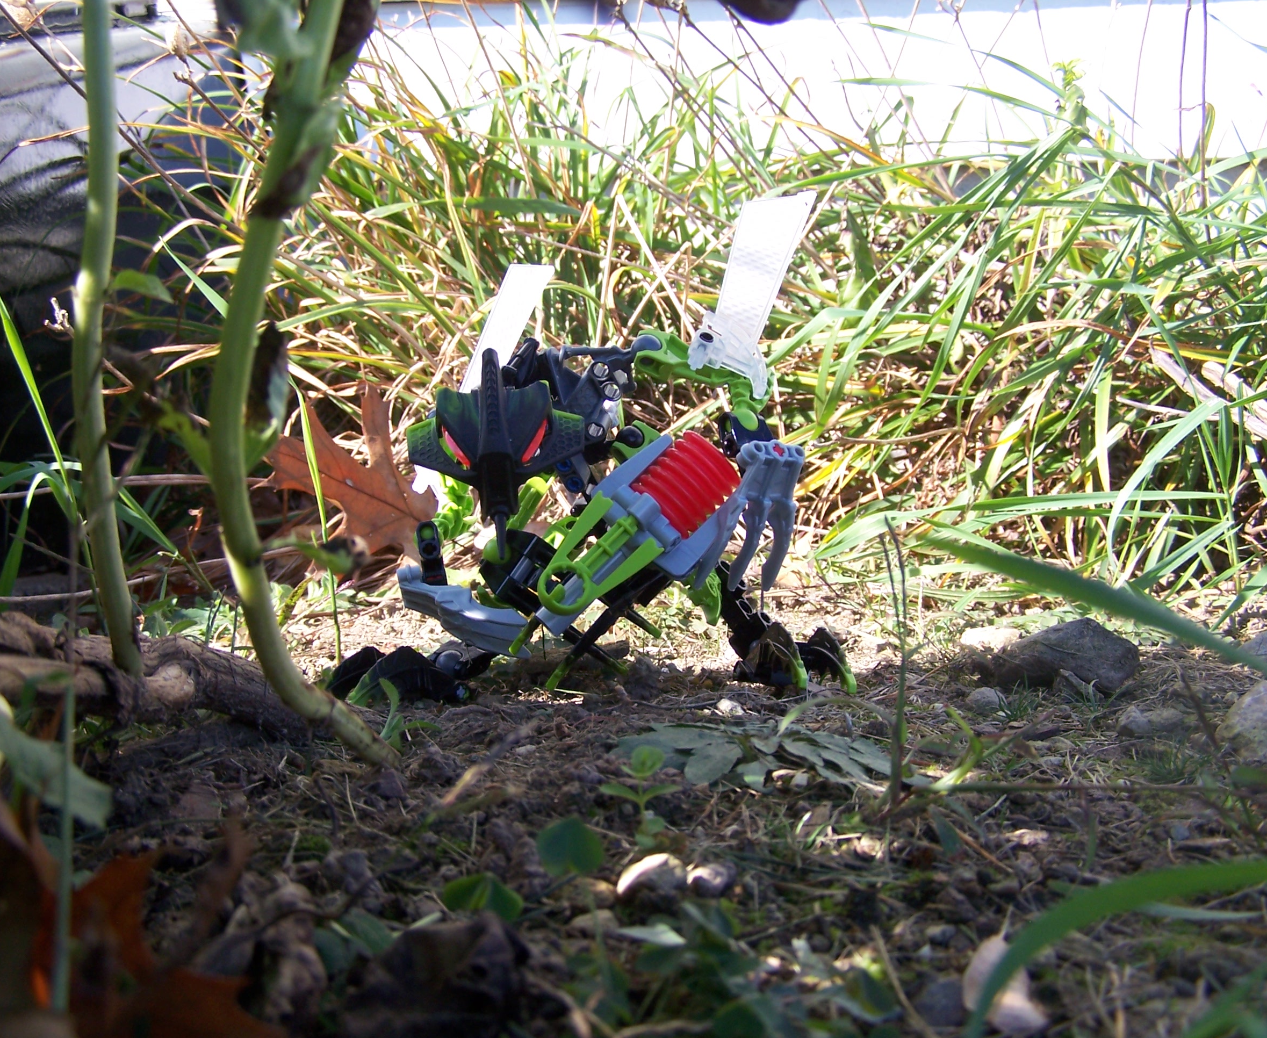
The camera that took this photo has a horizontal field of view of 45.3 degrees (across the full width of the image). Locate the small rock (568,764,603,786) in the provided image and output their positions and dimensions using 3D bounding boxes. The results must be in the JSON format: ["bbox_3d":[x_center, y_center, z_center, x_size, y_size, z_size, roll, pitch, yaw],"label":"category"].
[{"bbox_3d":[-0.013,0.067,0.399,0.009,0.005,0.008,-1,2,-2],"label":"small rock"}]

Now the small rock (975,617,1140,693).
[{"bbox_3d":[0.153,0.049,0.547,0.058,0.027,0.044,0,2,16],"label":"small rock"}]

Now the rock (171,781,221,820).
[{"bbox_3d":[-0.102,0.065,0.353,0.012,0.009,0.010,-1,2,0],"label":"rock"}]

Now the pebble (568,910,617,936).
[{"bbox_3d":[-0.007,0.069,0.262,0.009,0.004,0.007,-1,2,0],"label":"pebble"}]

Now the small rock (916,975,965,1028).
[{"bbox_3d":[0.044,0.069,0.217,0.008,0.008,0.006,-1,2,0],"label":"small rock"}]

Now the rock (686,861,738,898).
[{"bbox_3d":[0.015,0.070,0.295,0.010,0.007,0.009,0,2,3],"label":"rock"}]

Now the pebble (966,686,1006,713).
[{"bbox_3d":[0.117,0.060,0.502,0.014,0.009,0.012,0,2,13],"label":"pebble"}]

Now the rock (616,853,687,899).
[{"bbox_3d":[0.004,0.069,0.295,0.014,0.009,0.012,-1,2,1],"label":"rock"}]

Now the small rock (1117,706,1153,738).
[{"bbox_3d":[0.151,0.061,0.457,0.011,0.010,0.011,0,2,18],"label":"small rock"}]

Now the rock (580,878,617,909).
[{"bbox_3d":[-0.007,0.068,0.277,0.007,0.005,0.006,-1,2,0],"label":"rock"}]

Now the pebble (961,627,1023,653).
[{"bbox_3d":[0.150,0.051,0.636,0.026,0.011,0.019,-1,2,0],"label":"pebble"}]

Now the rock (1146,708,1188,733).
[{"bbox_3d":[0.163,0.062,0.464,0.013,0.008,0.010,0,2,19],"label":"rock"}]

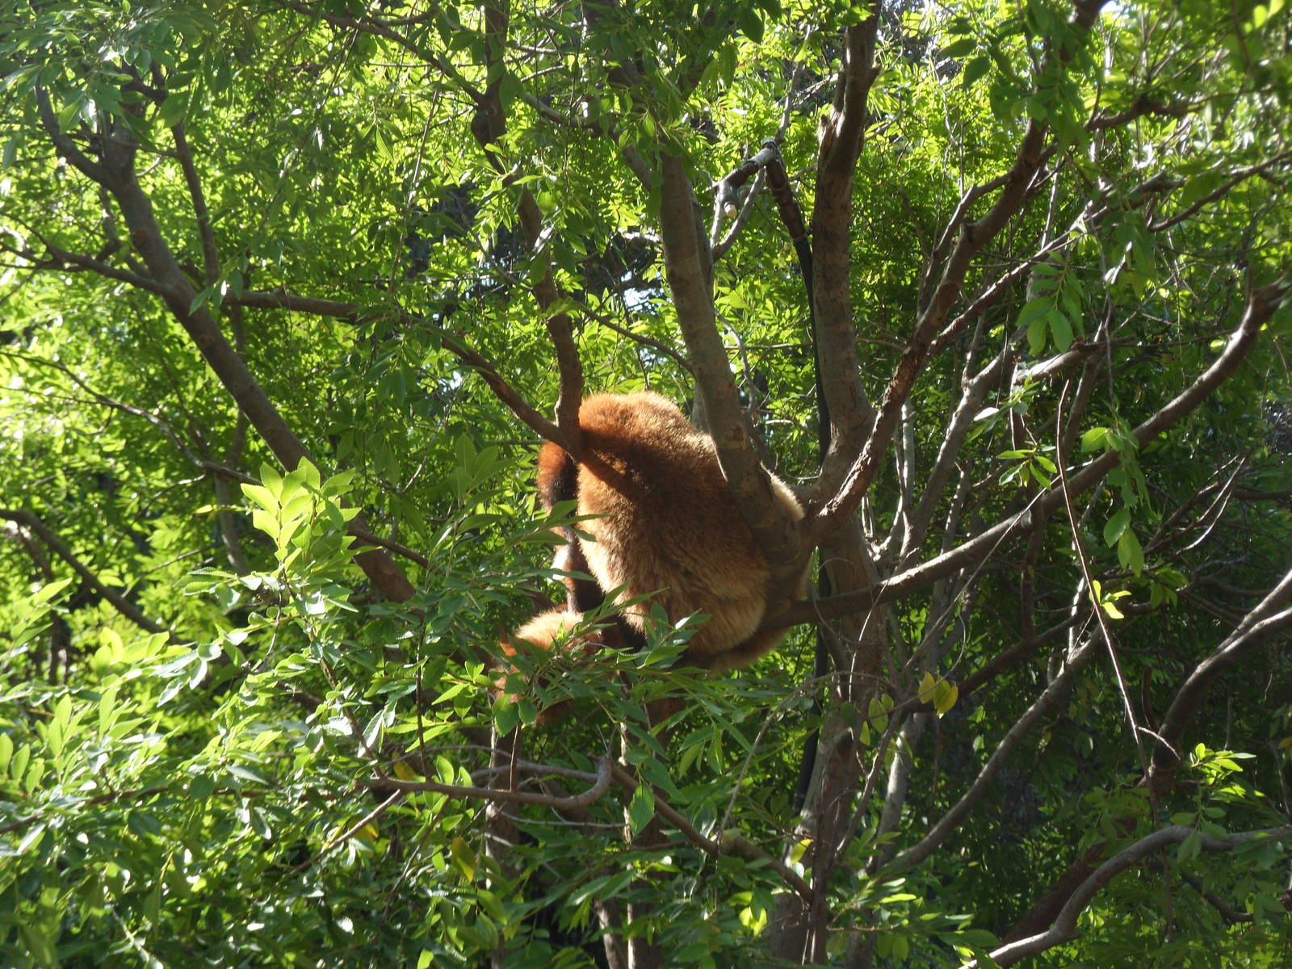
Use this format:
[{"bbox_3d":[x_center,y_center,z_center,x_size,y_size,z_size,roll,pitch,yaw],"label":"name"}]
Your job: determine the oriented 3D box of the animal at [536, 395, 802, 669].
[{"bbox_3d":[0.047,0.095,6.400,0.460,0.560,0.440,4,-8,-27],"label":"animal"}]

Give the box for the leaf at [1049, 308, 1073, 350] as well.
[{"bbox_3d":[0.795,-0.297,6.000,0.042,0.085,0.014,-18,-5,5],"label":"leaf"}]

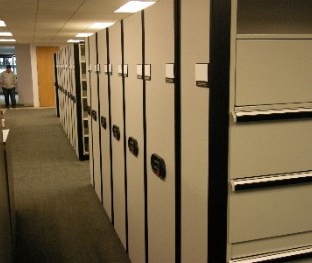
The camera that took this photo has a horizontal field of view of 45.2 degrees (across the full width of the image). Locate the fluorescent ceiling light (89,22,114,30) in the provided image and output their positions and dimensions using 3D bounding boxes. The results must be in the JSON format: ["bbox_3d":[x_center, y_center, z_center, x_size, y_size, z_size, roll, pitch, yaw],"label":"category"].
[{"bbox_3d":[-1.147,-2.430,8.566,0.610,0.080,1.220,-4,11,-18],"label":"fluorescent ceiling light"}]

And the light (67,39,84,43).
[{"bbox_3d":[-2.942,-3.380,13.957,0.610,0.080,1.220,-4,11,-18],"label":"light"}]

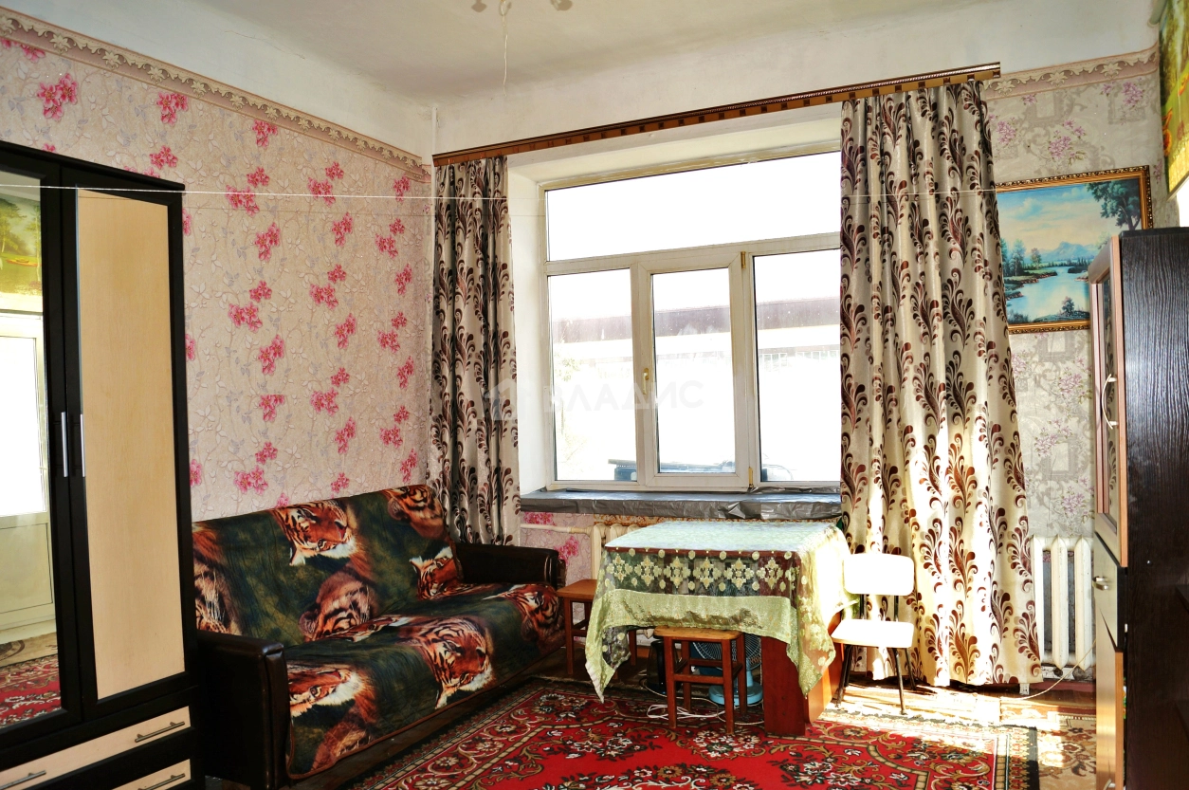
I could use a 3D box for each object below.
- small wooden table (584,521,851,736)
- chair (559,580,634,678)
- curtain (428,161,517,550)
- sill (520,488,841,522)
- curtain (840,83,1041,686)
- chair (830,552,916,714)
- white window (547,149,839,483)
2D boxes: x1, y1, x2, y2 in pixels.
[{"bbox_3d":[0.611,1.023,4.134,0.940,0.750,0.800,-2,1,24],"label":"small wooden table"},{"bbox_3d":[0.043,1.206,4.591,0.350,0.415,0.340,-2,1,24],"label":"chair"},{"bbox_3d":[-0.700,0.002,5.121,0.570,2.700,0.160,-2,1,25],"label":"curtain"},{"bbox_3d":[0.491,0.584,4.858,1.880,0.085,0.400,-2,1,24],"label":"sill"},{"bbox_3d":[1.558,-0.048,4.113,0.840,2.730,0.180,-2,1,24],"label":"curtain"},{"bbox_3d":[1.268,1.063,3.999,0.340,0.630,0.430,-2,1,24],"label":"chair"},{"bbox_3d":[0.554,-0.381,5.113,1.905,1.892,0.110,-2,1,25],"label":"white window"}]

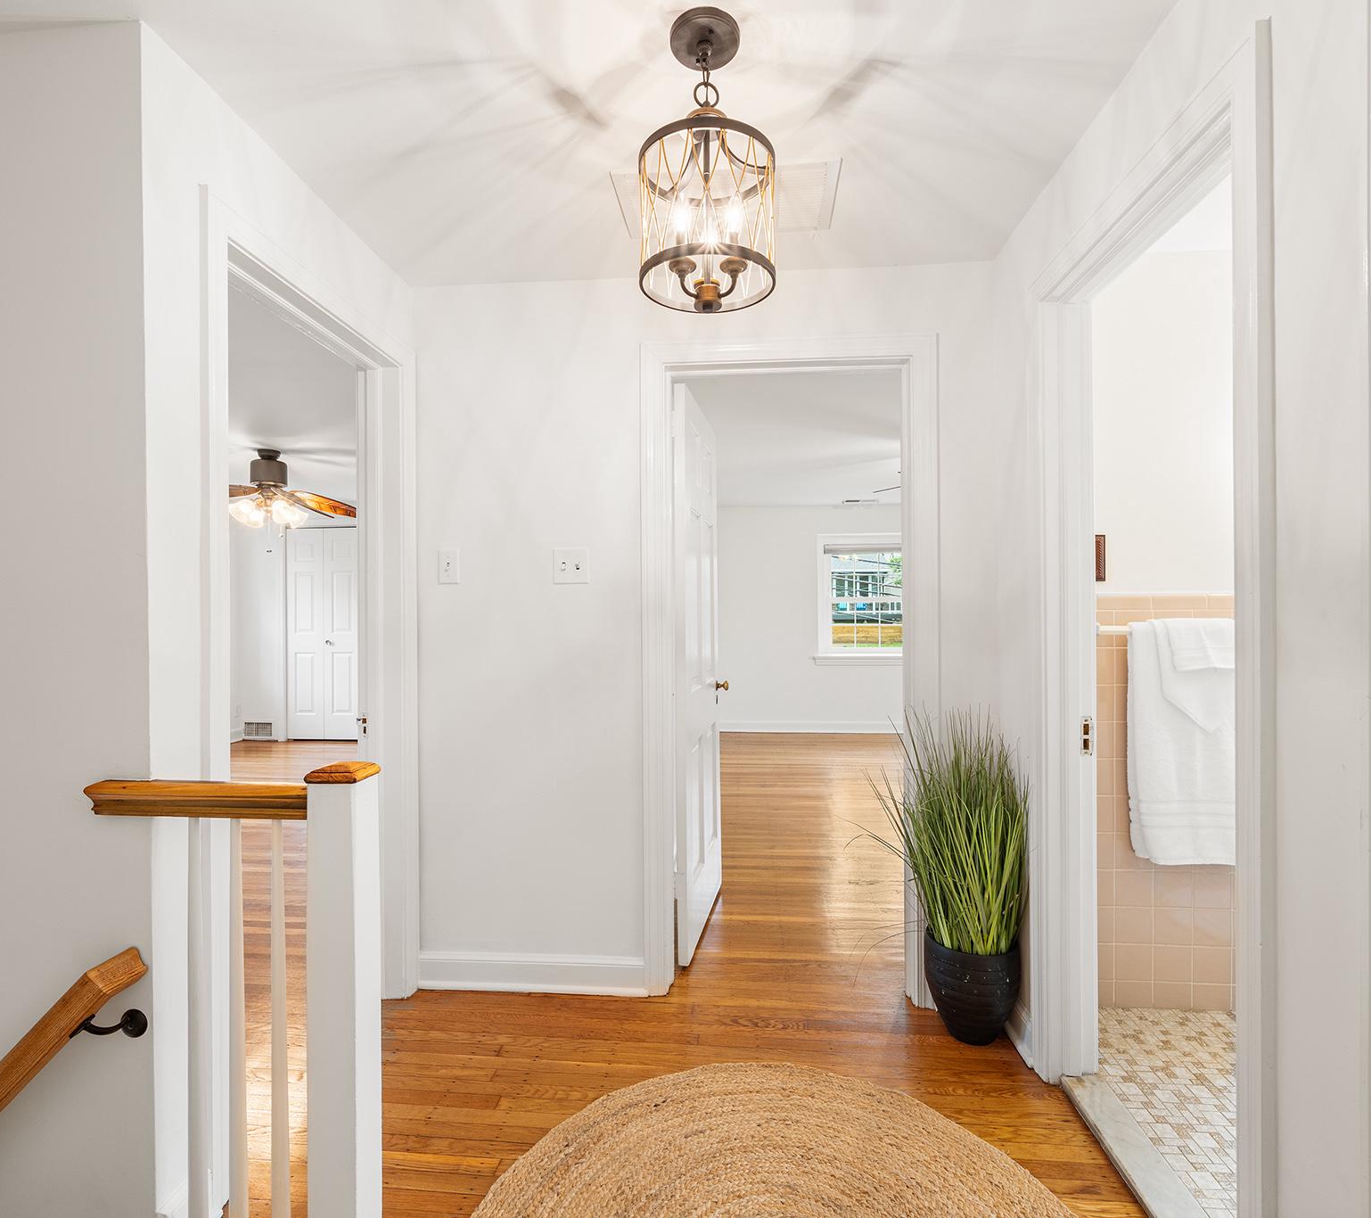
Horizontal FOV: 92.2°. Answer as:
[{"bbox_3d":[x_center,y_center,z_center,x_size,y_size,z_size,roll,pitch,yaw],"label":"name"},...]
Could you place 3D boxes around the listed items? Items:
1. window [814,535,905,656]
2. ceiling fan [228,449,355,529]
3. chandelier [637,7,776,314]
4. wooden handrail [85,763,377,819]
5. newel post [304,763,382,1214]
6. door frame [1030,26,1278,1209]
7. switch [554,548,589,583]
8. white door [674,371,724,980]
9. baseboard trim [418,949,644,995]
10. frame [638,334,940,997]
[{"bbox_3d":[1.899,-0.130,6.787,1.080,1.280,0.120,0,0,5],"label":"window"},{"bbox_3d":[-2.755,-0.793,4.373,1.320,0.530,1.320,0,0,5],"label":"ceiling fan"},{"bbox_3d":[0.039,-0.821,1.241,0.260,0.510,0.260,0,0,5],"label":"chandelier"},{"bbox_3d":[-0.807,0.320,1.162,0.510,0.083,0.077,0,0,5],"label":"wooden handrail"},{"bbox_3d":[-0.580,0.770,1.135,0.088,1.006,0.088,0,0,5],"label":"newel post"},{"bbox_3d":[0.963,0.202,1.373,0.150,2.122,0.815,0,0,5],"label":"door frame"},{"bbox_3d":[-0.378,-0.139,2.177,0.117,0.117,0.012,0,0,5],"label":"switch"},{"bbox_3d":[0.064,0.234,2.675,0.040,2.040,0.730,0,0,12],"label":"white door"},{"bbox_3d":[-0.514,1.204,2.186,0.770,0.138,0.022,0,0,5],"label":"baseboard trim"},{"bbox_3d":[0.337,0.206,2.179,0.944,2.122,0.150,0,0,5],"label":"frame"}]

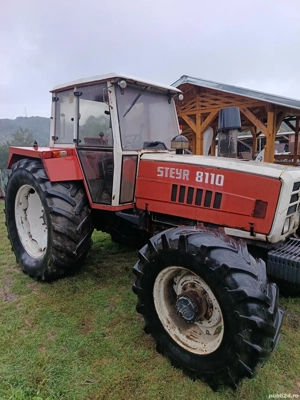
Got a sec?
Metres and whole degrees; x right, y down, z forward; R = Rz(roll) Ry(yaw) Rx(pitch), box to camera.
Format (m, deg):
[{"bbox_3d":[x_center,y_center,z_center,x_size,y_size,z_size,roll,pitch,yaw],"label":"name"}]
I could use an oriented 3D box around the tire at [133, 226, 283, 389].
[{"bbox_3d":[0.425,0.880,2.420,0.450,1.330,1.330,-12,17,-43],"label":"tire"}]

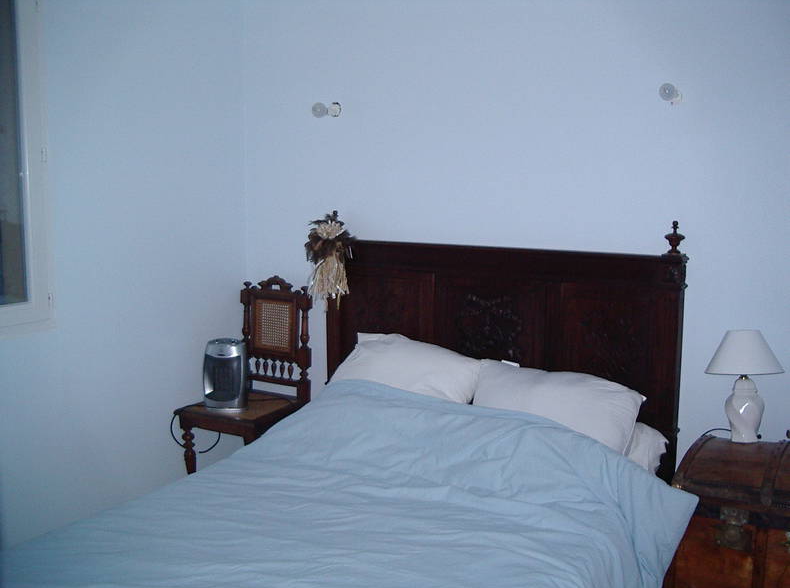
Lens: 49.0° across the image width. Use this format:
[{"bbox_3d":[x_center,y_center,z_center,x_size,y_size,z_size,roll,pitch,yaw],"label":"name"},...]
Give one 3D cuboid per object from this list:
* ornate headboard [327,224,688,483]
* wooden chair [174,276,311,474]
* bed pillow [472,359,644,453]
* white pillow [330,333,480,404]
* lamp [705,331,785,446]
[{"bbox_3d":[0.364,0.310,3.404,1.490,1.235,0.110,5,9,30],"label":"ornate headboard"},{"bbox_3d":[-0.633,0.427,3.687,0.430,0.972,0.520,5,9,30],"label":"wooden chair"},{"bbox_3d":[0.474,0.444,2.949,0.640,0.180,0.520,5,31,30],"label":"bed pillow"},{"bbox_3d":[-0.044,0.363,3.264,0.620,0.180,0.500,5,36,30],"label":"white pillow"},{"bbox_3d":[1.091,0.287,2.685,0.245,0.356,0.245,5,9,30],"label":"lamp"}]

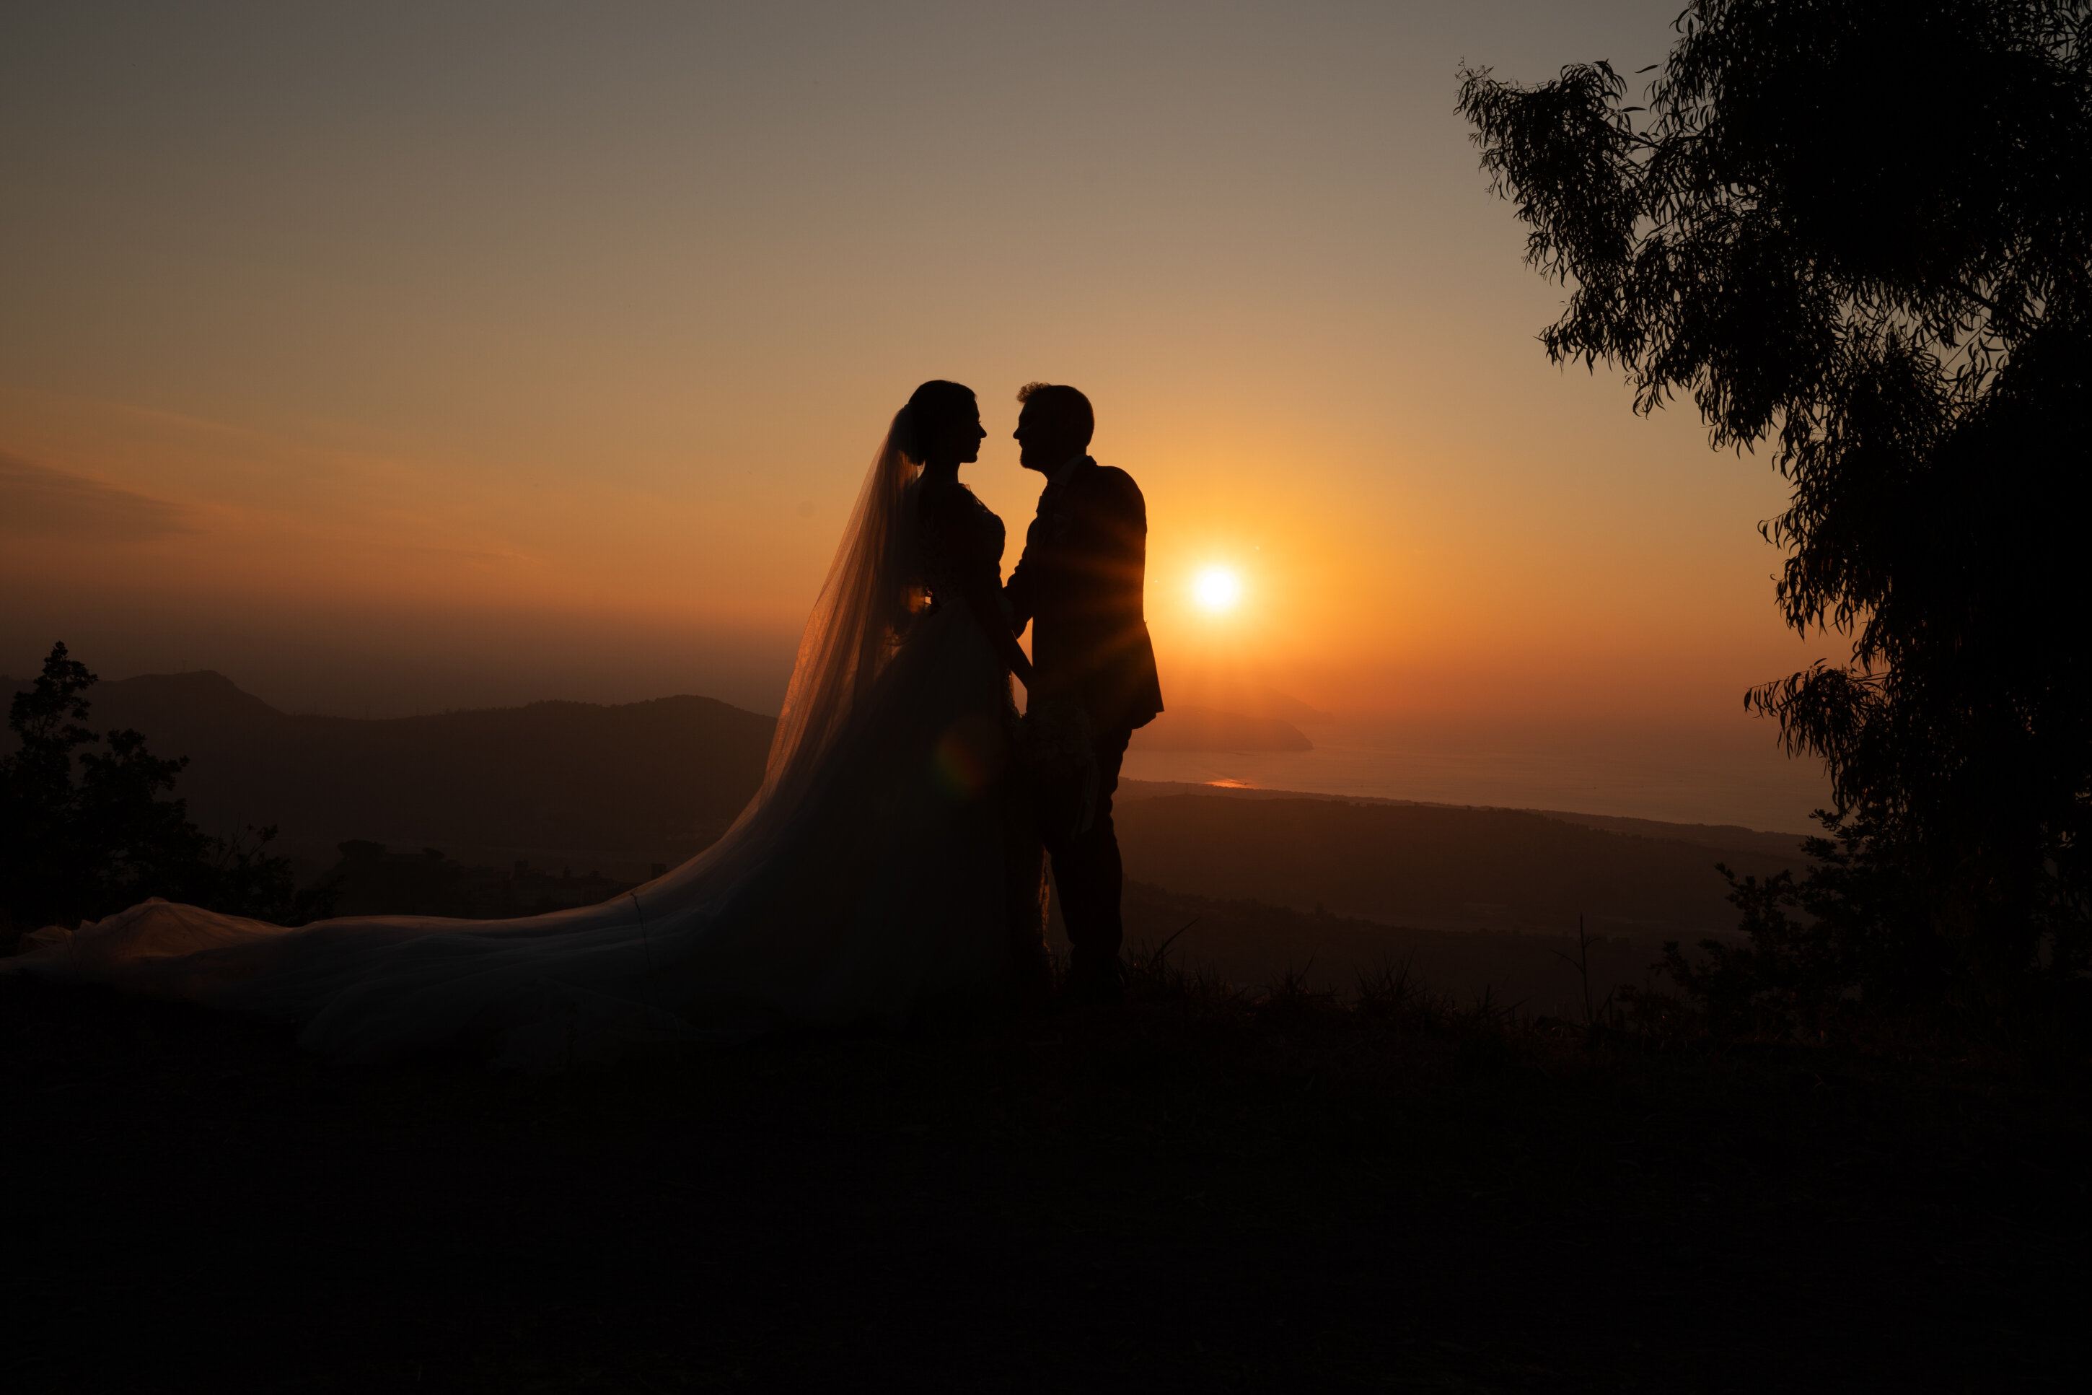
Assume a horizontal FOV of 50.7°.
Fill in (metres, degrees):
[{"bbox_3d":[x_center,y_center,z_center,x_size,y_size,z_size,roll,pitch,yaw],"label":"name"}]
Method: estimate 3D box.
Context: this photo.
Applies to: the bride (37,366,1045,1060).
[{"bbox_3d":[-1.500,0.020,6.150,3.000,1.800,1.250,0,0,0],"label":"bride"}]

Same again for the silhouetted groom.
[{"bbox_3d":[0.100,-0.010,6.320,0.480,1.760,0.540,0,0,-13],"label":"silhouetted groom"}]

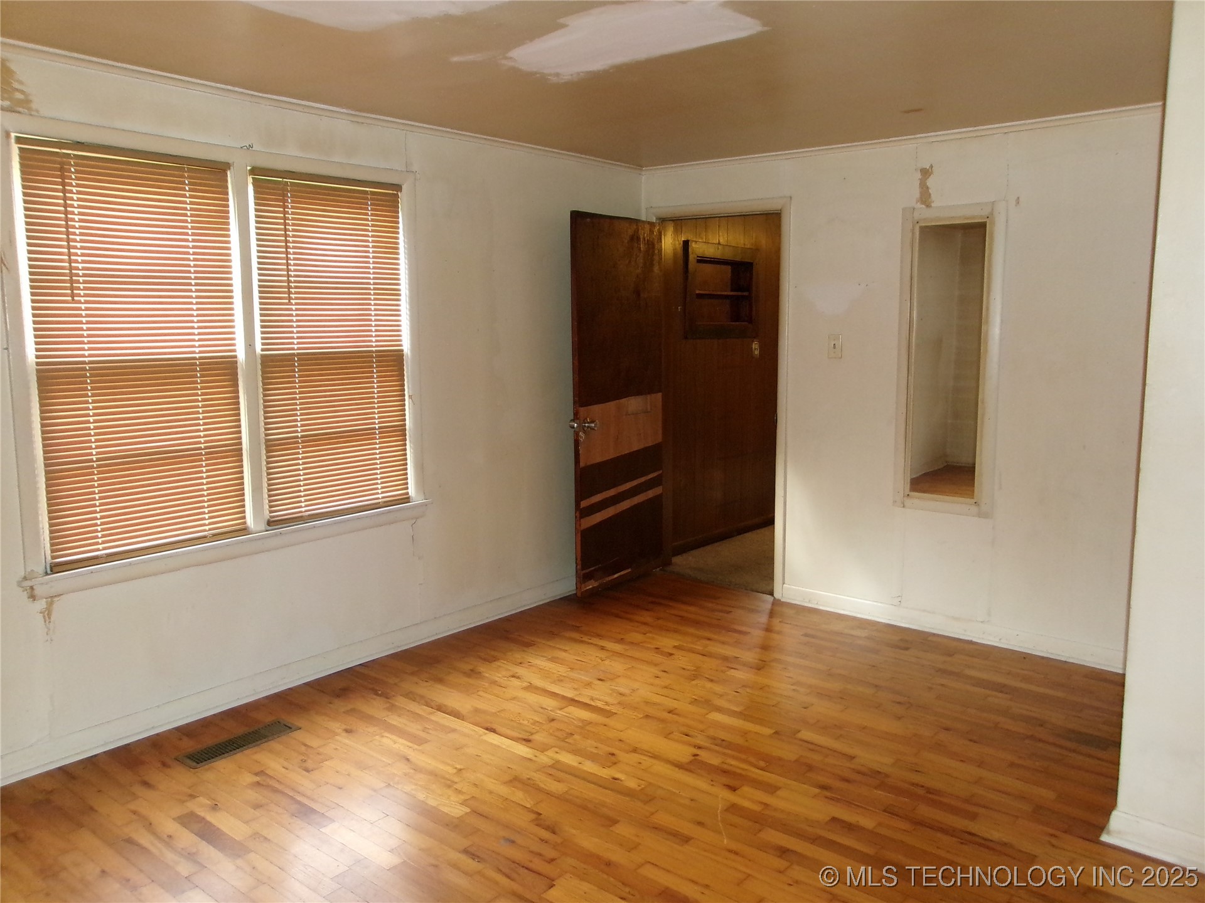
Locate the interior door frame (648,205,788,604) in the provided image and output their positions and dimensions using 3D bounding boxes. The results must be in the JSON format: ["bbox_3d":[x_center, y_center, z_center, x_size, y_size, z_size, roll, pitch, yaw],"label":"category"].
[{"bbox_3d":[0.632,-0.288,5.135,0.909,2.079,0.140,6,10,40],"label":"interior door frame"}]

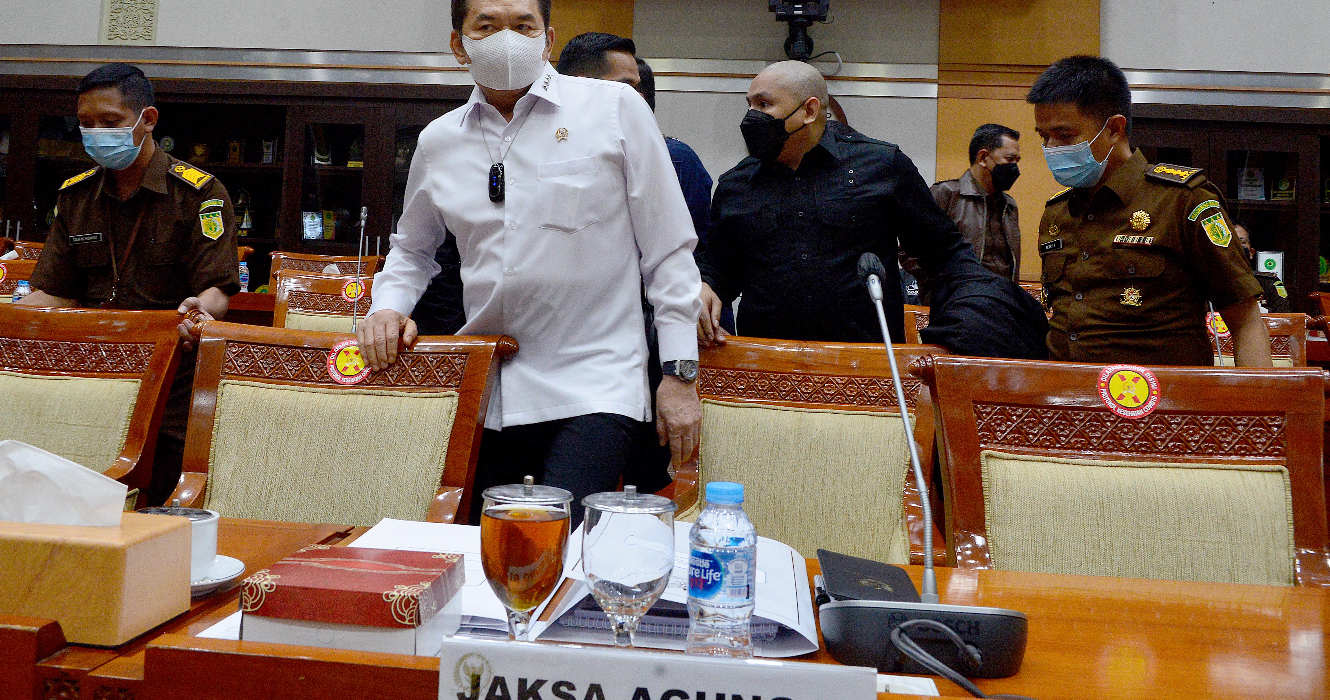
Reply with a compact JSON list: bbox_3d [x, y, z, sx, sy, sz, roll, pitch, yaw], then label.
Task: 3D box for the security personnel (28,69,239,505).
[{"bbox_3d":[-1.307,0.147,2.039,0.530,1.675,0.420,3,0,-15],"label":"security personnel"}]

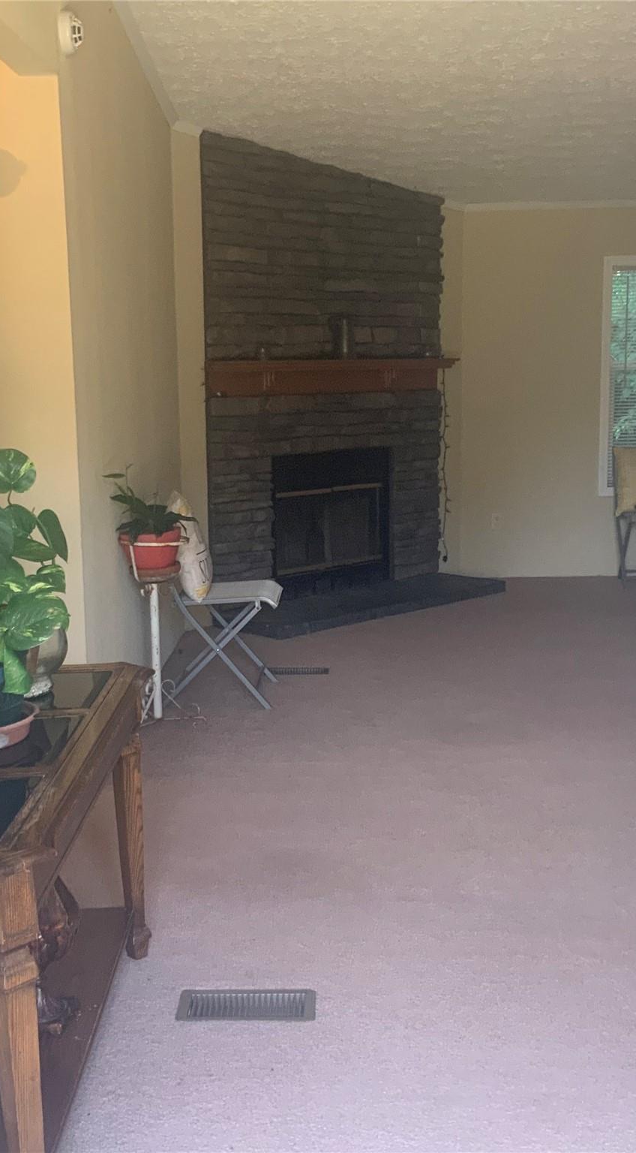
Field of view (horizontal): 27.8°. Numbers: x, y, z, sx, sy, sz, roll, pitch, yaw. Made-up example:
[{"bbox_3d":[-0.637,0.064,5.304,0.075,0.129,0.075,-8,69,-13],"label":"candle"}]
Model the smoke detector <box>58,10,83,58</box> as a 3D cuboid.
[{"bbox_3d":[-0.759,-1.665,3.945,0.050,0.135,0.135,-1,9,2],"label":"smoke detector"}]

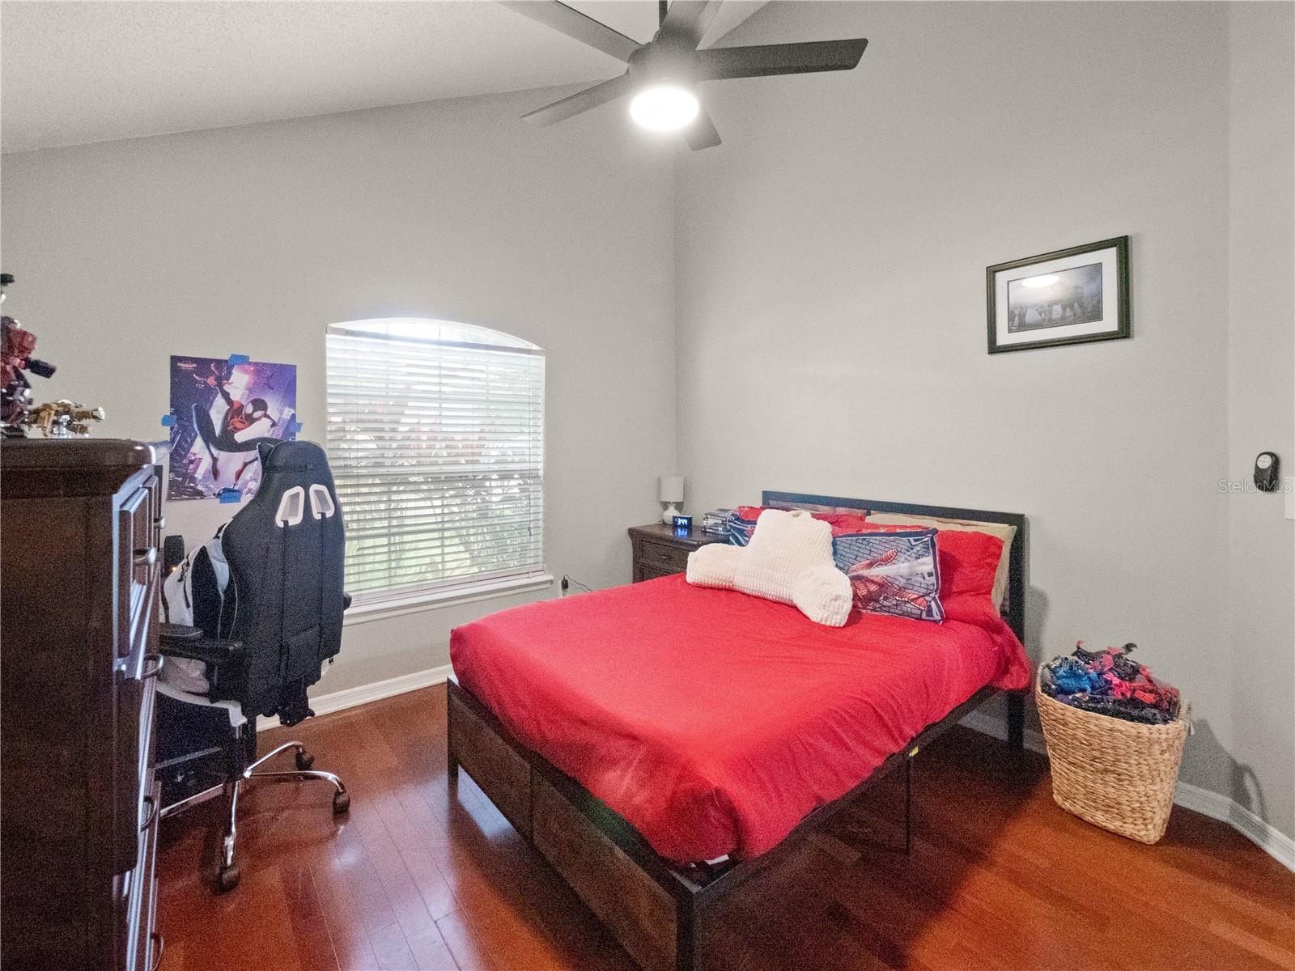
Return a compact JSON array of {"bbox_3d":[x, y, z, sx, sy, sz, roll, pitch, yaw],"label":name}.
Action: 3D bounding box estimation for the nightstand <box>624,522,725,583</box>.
[{"bbox_3d":[0.272,0.681,3.607,0.450,0.720,0.680,-3,4,-41],"label":"nightstand"}]

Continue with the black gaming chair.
[{"bbox_3d":[-1.483,0.553,1.871,0.690,1.360,0.660,1,3,17],"label":"black gaming chair"}]

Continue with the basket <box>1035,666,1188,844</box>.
[{"bbox_3d":[1.699,0.999,1.917,0.310,0.440,0.400,-3,4,-41],"label":"basket"}]

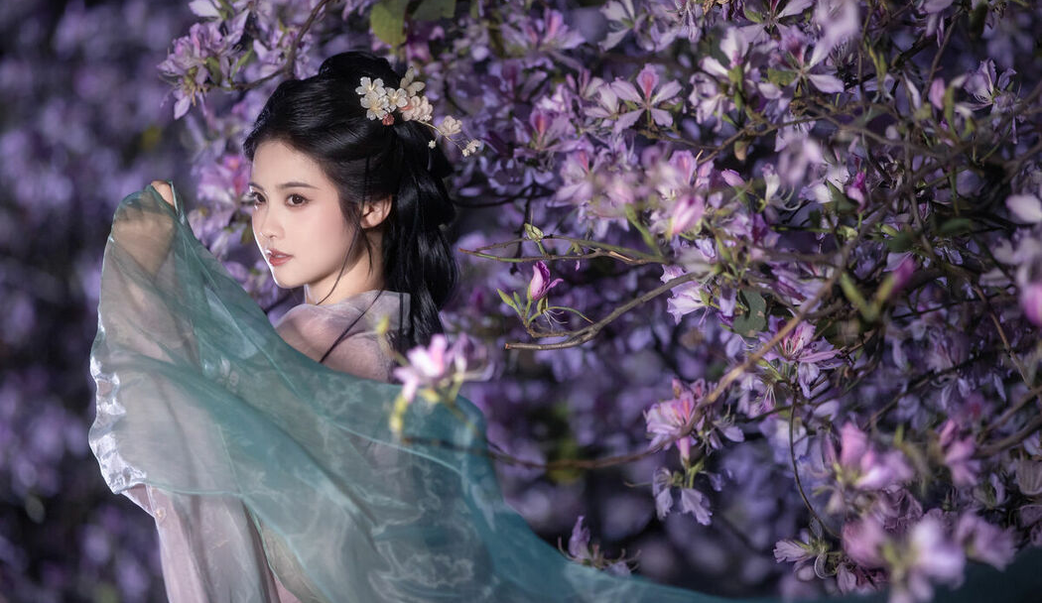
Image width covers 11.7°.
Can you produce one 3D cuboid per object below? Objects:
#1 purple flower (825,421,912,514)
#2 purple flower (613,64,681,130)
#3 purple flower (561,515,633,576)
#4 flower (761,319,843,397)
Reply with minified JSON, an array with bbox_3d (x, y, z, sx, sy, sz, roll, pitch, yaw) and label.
[{"bbox_3d":[0.362,0.172,5.250,0.088,0.097,0.080,0,0,-20],"label":"purple flower"},{"bbox_3d":[0.142,-0.233,5.750,0.079,0.074,0.050,0,0,0],"label":"purple flower"},{"bbox_3d":[0.085,0.274,5.700,0.083,0.073,0.070,0,0,0],"label":"purple flower"},{"bbox_3d":[0.307,0.062,5.550,0.089,0.085,0.075,0,0,0],"label":"flower"}]

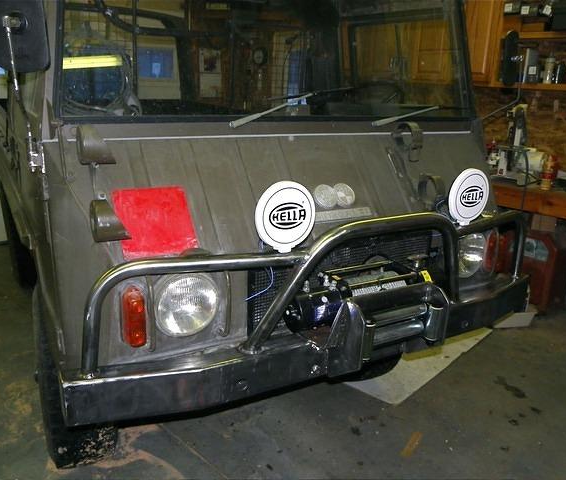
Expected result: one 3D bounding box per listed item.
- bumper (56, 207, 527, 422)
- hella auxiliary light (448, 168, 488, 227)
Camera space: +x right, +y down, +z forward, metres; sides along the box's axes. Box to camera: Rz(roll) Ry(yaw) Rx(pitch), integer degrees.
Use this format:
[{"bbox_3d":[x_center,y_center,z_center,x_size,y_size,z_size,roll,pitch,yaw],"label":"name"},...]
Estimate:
[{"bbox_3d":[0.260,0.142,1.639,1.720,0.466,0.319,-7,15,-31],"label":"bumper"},{"bbox_3d":[0.562,-0.130,1.726,0.171,0.194,0.074,-7,15,-31],"label":"hella auxiliary light"}]

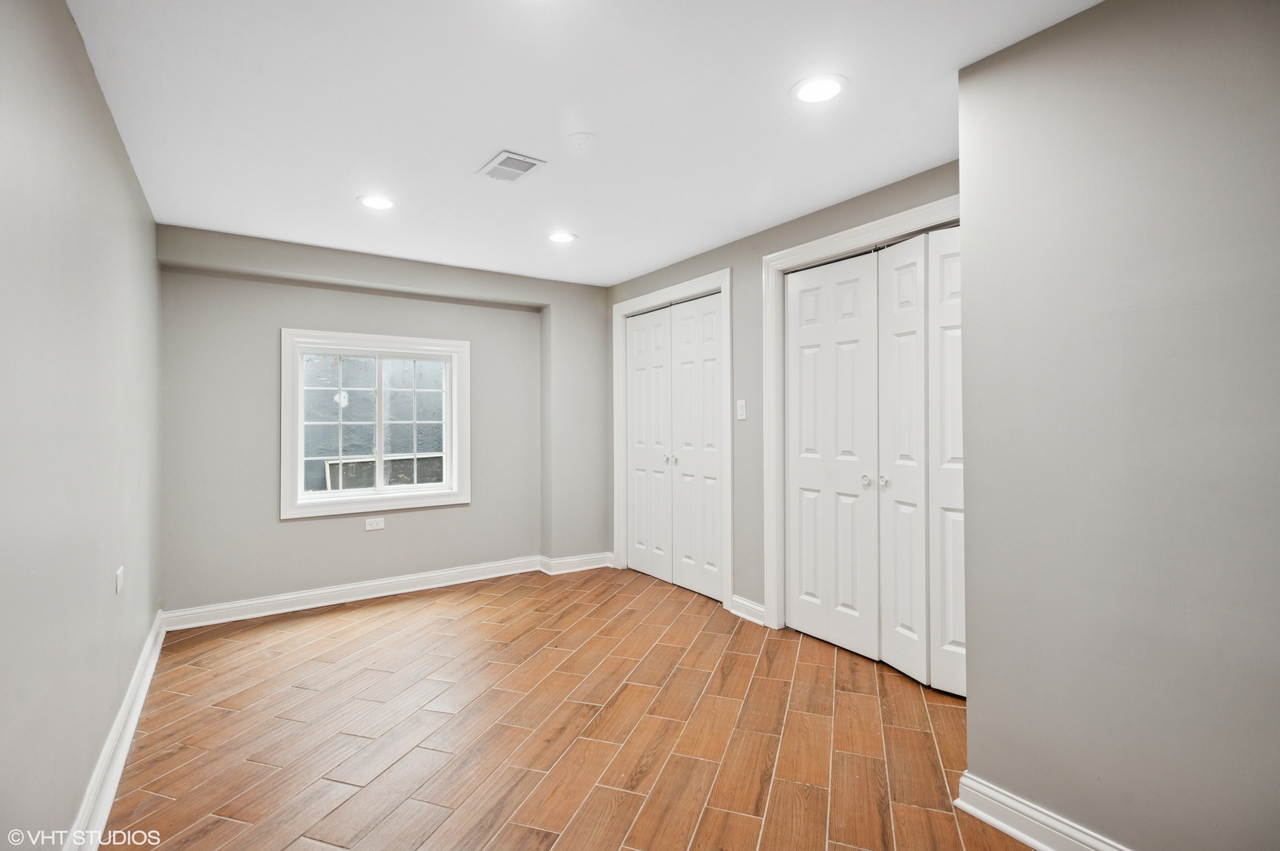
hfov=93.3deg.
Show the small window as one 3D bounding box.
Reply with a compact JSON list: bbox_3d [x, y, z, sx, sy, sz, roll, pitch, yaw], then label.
[{"bbox_3d":[-1.783,-0.014,4.179,1.206,1.197,0.110,-1,0,-35],"label":"small window"}]

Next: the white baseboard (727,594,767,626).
[{"bbox_3d":[0.651,1.104,3.637,0.020,0.113,0.275,-1,0,-35],"label":"white baseboard"}]

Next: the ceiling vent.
[{"bbox_3d":[-0.562,-1.111,2.625,0.193,0.018,0.287,-1,0,-35],"label":"ceiling vent"}]

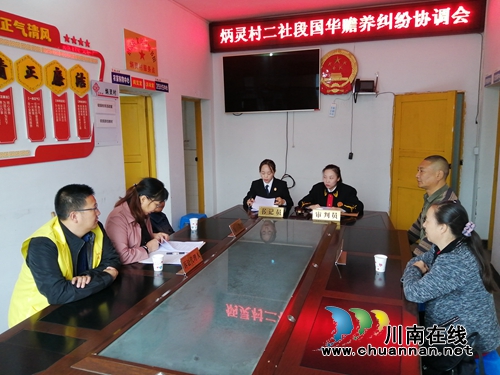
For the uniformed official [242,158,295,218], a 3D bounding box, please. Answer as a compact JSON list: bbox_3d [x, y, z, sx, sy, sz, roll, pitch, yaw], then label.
[{"bbox_3d":[0.196,0.312,4.053,0.550,1.230,0.660,2,10,19],"label":"uniformed official"}]

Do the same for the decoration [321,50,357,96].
[{"bbox_3d":[1.207,-1.577,5.125,0.530,0.600,0.070,2,10,18],"label":"decoration"}]

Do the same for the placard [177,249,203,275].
[{"bbox_3d":[-0.354,0.436,2.237,0.055,0.083,0.242,2,10,19],"label":"placard"}]

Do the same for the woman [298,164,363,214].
[{"bbox_3d":[0.805,0.357,3.830,0.640,1.190,0.680,2,10,19],"label":"woman"}]

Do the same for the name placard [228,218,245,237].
[{"bbox_3d":[-0.100,0.318,2.945,0.055,0.083,0.242,2,10,19],"label":"name placard"}]

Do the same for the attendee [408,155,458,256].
[{"bbox_3d":[1.196,0.452,2.684,0.640,1.350,0.500,0,9,7],"label":"attendee"}]

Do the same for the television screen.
[{"bbox_3d":[0.303,-1.517,5.453,1.460,0.835,0.070,2,10,18],"label":"television screen"}]

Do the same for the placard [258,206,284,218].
[{"bbox_3d":[0.204,0.225,3.457,0.240,0.090,0.055,2,10,19],"label":"placard"}]

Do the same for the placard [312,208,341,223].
[{"bbox_3d":[0.673,0.244,3.268,0.240,0.093,0.055,2,10,19],"label":"placard"}]

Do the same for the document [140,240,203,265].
[{"bbox_3d":[-0.504,0.414,2.523,0.280,0.035,0.440,2,10,19],"label":"document"}]

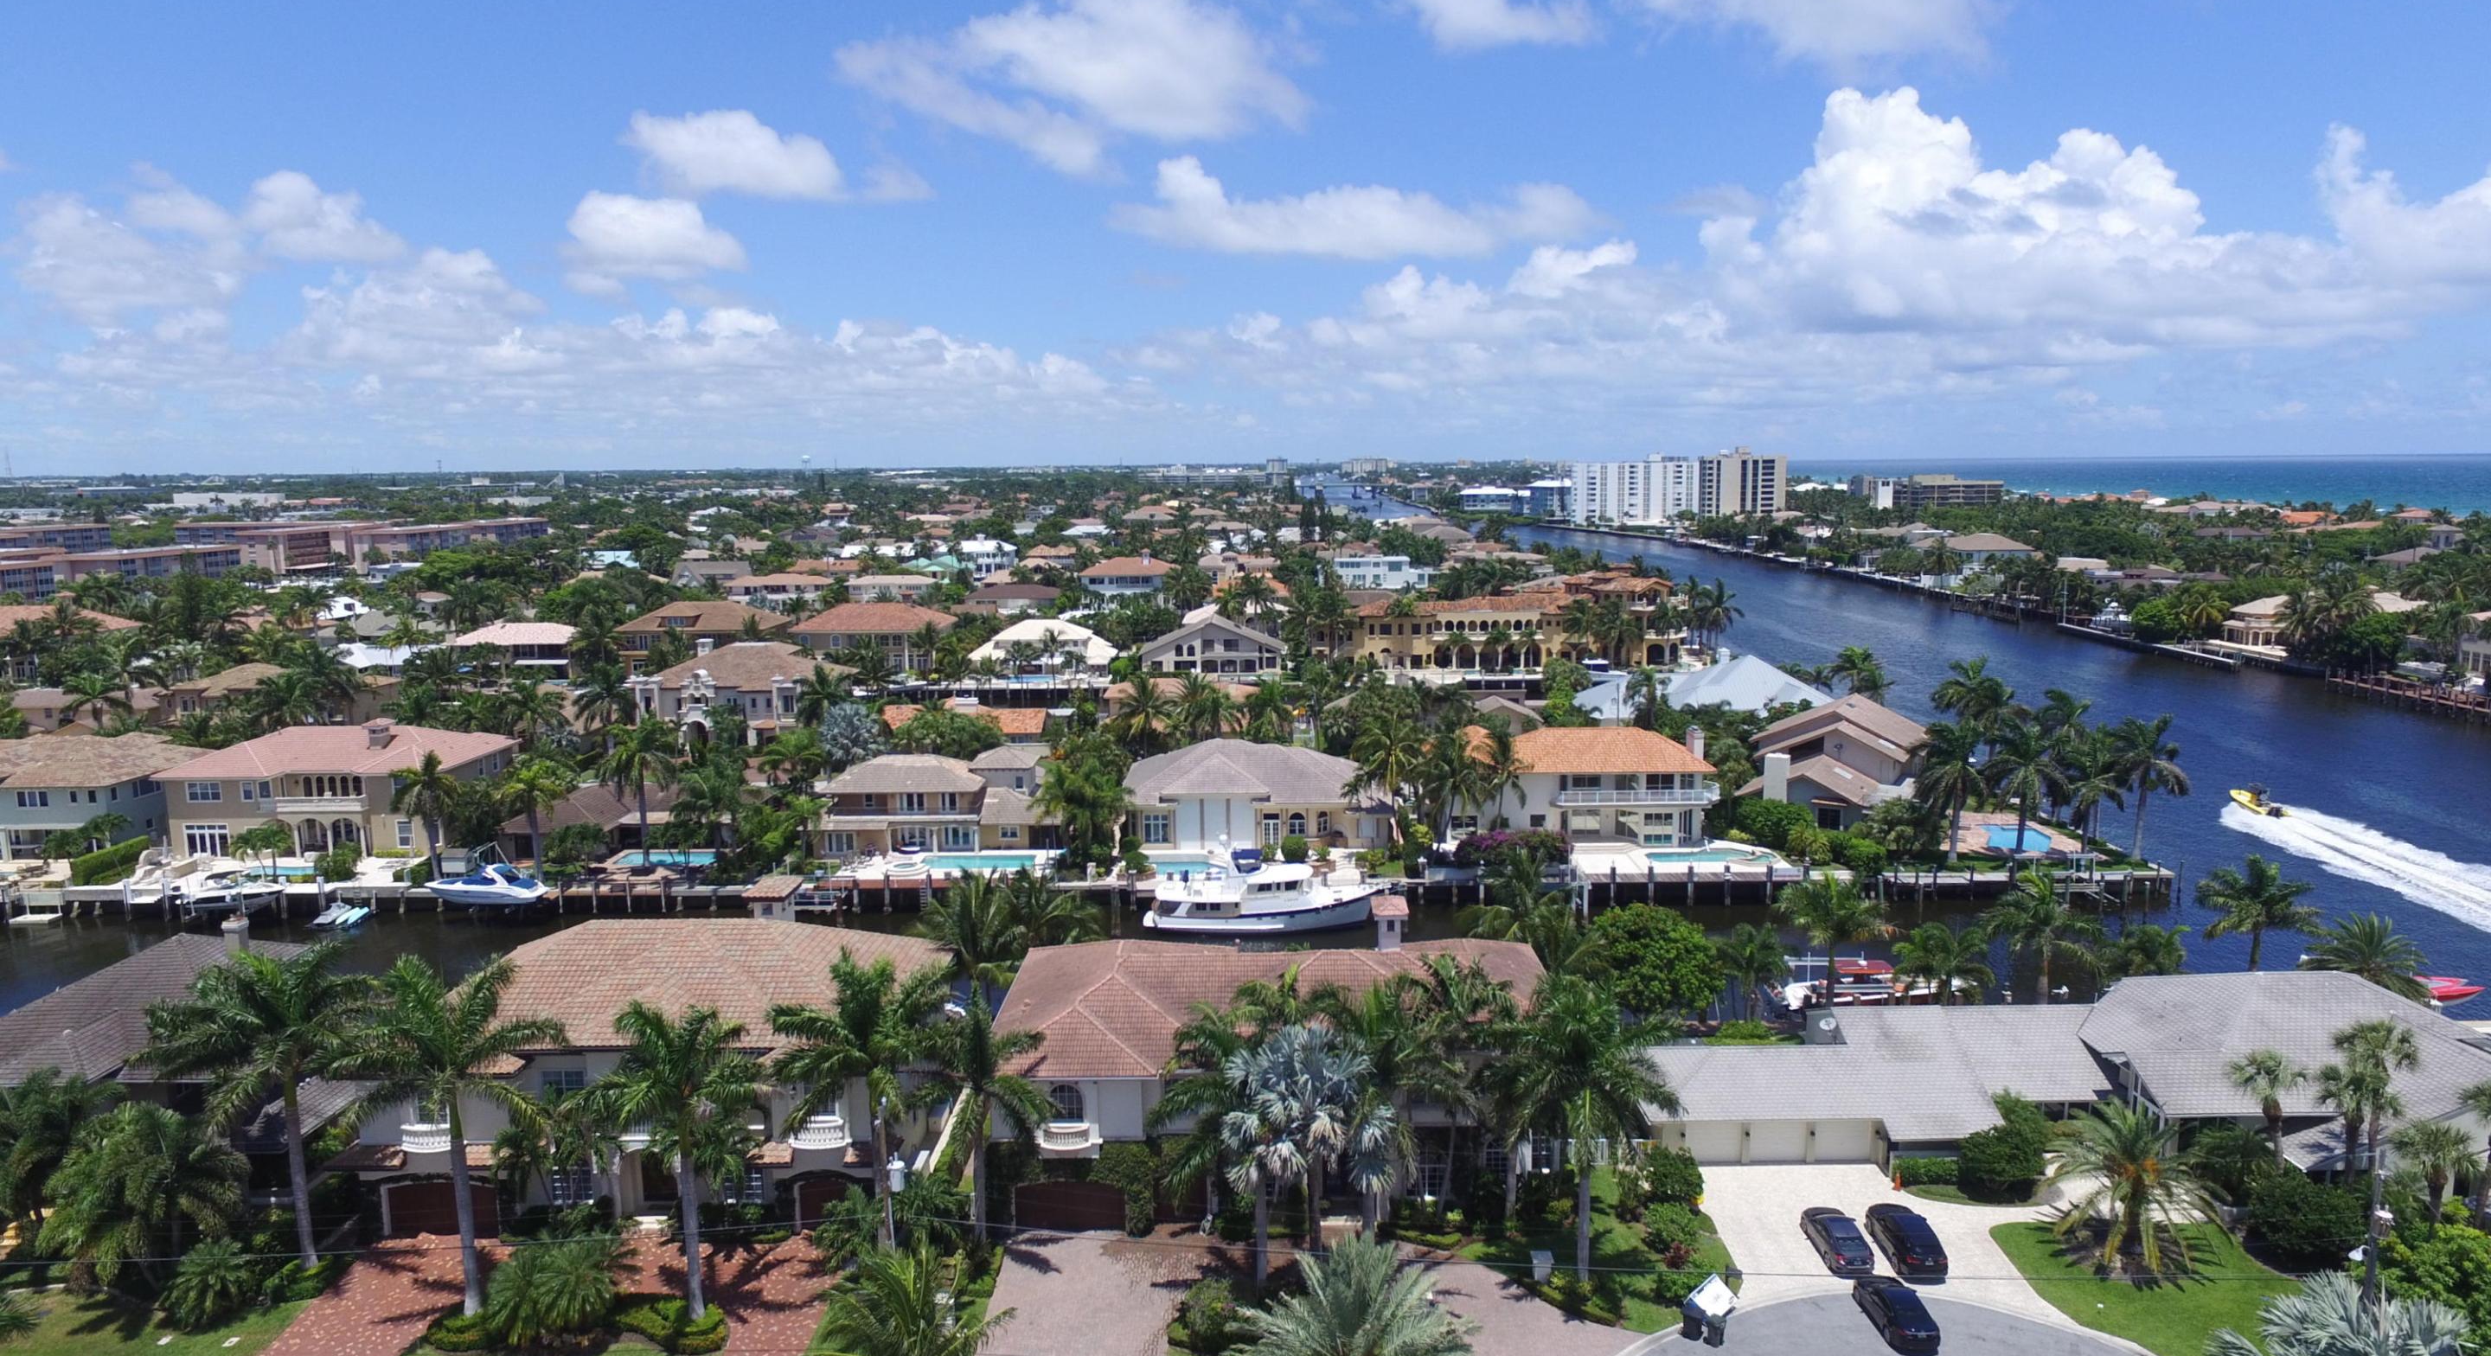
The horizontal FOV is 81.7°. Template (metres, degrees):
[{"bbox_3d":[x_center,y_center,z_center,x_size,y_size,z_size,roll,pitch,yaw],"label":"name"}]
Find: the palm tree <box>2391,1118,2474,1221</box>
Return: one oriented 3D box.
[{"bbox_3d":[53.562,22.867,65.110,3.775,5.839,3.775,0,9,0],"label":"palm tree"}]

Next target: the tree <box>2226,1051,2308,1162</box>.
[{"bbox_3d":[47.767,21.495,67.585,3.824,7.916,3.824,0,9,0],"label":"tree"}]

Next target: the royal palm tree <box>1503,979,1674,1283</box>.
[{"bbox_3d":[15.018,19.984,62.725,7.496,13.529,7.496,0,9,0],"label":"royal palm tree"}]

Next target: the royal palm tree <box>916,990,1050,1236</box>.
[{"bbox_3d":[-11.378,19.238,62.989,5.930,11.650,5.750,0,9,0],"label":"royal palm tree"}]

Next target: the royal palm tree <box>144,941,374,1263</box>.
[{"bbox_3d":[-43.984,19.443,64.440,10.290,15.125,10.290,0,9,0],"label":"royal palm tree"}]

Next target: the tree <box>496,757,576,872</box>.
[{"bbox_3d":[-61.964,12.599,126.103,7.142,10.608,7.142,0,9,0],"label":"tree"}]

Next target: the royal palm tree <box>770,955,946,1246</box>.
[{"bbox_3d":[-16.594,18.377,62.107,7.930,13.690,7.690,0,9,0],"label":"royal palm tree"}]

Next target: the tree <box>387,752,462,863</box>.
[{"bbox_3d":[-69.052,11.553,121.614,6.400,11.310,6.210,0,9,0],"label":"tree"}]

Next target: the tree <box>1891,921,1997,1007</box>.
[{"bbox_3d":[42.024,18.007,86.933,6.220,6.750,6.030,0,9,0],"label":"tree"}]

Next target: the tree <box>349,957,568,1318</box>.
[{"bbox_3d":[-32.848,19.738,60.688,9.196,15.464,9.196,0,9,0],"label":"tree"}]

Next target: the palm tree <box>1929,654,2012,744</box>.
[{"bbox_3d":[72.600,5.240,144.040,8.340,15.050,8.090,0,9,0],"label":"palm tree"}]

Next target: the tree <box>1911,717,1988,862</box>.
[{"bbox_3d":[62.319,10.284,127.494,6.530,12.584,6.530,0,9,0],"label":"tree"}]

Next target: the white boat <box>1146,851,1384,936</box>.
[{"bbox_3d":[1.485,16.058,112.914,18.950,6.600,5.200,-1,9,-1],"label":"white boat"}]

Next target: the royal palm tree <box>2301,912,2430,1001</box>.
[{"bbox_3d":[68.023,18.467,87.655,7.799,8.169,7.799,0,9,0],"label":"royal palm tree"}]

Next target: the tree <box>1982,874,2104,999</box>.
[{"bbox_3d":[47.869,16.497,86.595,7.350,9.760,7.130,0,9,0],"label":"tree"}]

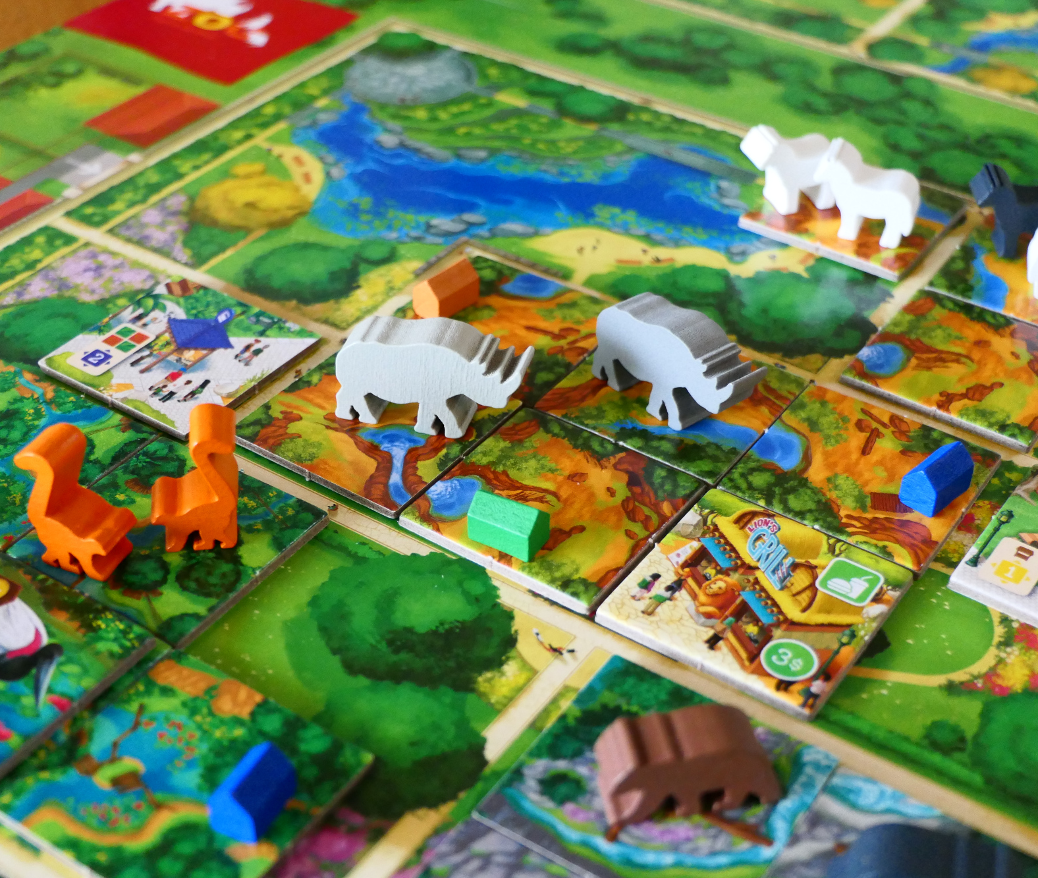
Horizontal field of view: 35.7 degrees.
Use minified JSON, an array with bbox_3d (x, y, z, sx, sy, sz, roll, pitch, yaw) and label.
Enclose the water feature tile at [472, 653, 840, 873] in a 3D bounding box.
[{"bbox_3d":[0.022,0.055,0.252,0.042,0.002,0.042,23,42,25],"label":"water feature tile"}]

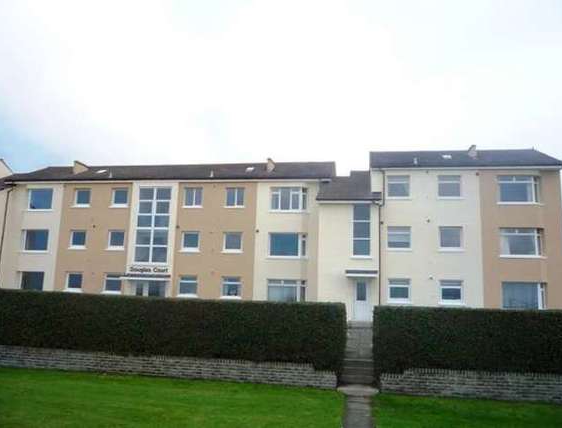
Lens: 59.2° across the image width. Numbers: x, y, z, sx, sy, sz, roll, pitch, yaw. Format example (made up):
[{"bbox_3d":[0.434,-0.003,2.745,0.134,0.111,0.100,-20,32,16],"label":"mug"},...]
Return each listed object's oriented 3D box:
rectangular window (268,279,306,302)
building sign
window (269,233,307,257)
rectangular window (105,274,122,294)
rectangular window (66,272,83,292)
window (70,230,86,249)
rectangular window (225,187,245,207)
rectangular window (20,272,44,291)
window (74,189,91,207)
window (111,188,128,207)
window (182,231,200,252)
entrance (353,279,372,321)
[{"bbox_3d":[0.367,4.389,27.722,2.179,1.410,0.200,0,-8,10],"label":"rectangular window"},{"bbox_3d":[-7.920,3.319,29.571,2.543,0.476,0.100,0,-10,10],"label":"building sign"},{"bbox_3d":[0.402,1.816,28.562,2.242,1.472,0.250,0,-10,10],"label":"window"},{"bbox_3d":[-10.000,4.171,29.486,1.137,1.201,0.130,0,-8,10],"label":"rectangular window"},{"bbox_3d":[-12.471,4.145,29.903,1.051,1.194,0.130,0,-8,10],"label":"rectangular window"},{"bbox_3d":[-12.581,1.602,30.727,1.097,1.179,0.150,0,-10,10],"label":"window"},{"bbox_3d":[-2.662,-0.951,29.013,1.104,1.190,0.130,0,-8,10],"label":"rectangular window"},{"bbox_3d":[-15.480,4.296,30.760,1.701,1.420,0.200,0,-10,10],"label":"rectangular window"},{"bbox_3d":[-12.452,-1.021,31.157,1.133,1.253,0.150,0,-10,10],"label":"window"},{"bbox_3d":[-9.990,-1.007,30.733,1.156,1.236,0.150,0,-10,10],"label":"window"},{"bbox_3d":[-5.264,1.647,29.066,1.080,1.211,0.130,0,-8,10],"label":"window"},{"bbox_3d":[4.054,4.272,24.739,0.839,2.119,0.150,0,-10,10],"label":"entrance"}]

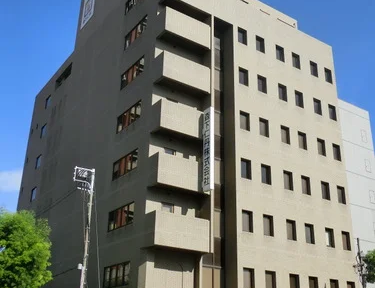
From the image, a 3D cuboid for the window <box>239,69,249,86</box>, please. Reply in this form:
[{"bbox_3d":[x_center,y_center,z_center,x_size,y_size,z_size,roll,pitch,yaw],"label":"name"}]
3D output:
[{"bbox_3d":[4.481,-5.380,39.770,0.904,1.482,0.200,16,-27,-30],"label":"window"}]

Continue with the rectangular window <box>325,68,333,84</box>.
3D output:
[{"bbox_3d":[12.486,-6.052,43.622,0.891,1.382,0.150,16,-27,-31],"label":"rectangular window"}]

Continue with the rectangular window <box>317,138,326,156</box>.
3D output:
[{"bbox_3d":[11.537,0.288,42.584,0.904,1.482,0.200,16,-27,-30],"label":"rectangular window"}]

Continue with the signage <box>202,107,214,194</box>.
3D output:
[{"bbox_3d":[1.395,0.332,31.760,0.292,5.658,0.730,16,-27,-31],"label":"signage"}]

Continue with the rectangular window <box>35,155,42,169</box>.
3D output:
[{"bbox_3d":[-14.958,1.819,49.629,0.200,1.210,1.365,16,-27,-31],"label":"rectangular window"}]

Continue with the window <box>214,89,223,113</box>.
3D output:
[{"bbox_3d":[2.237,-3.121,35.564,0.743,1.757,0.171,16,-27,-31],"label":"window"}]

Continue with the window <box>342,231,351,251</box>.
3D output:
[{"bbox_3d":[12.186,7.509,37.874,0.891,1.382,0.150,16,-27,-31],"label":"window"}]

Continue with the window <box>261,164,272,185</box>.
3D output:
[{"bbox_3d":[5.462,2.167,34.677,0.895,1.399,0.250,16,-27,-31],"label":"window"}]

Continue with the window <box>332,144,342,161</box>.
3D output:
[{"bbox_3d":[12.084,0.702,40.024,0.875,1.358,0.214,16,-27,-31],"label":"window"}]

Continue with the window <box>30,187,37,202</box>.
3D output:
[{"bbox_3d":[-15.802,5.239,50.738,0.200,1.065,1.768,16,-27,-31],"label":"window"}]

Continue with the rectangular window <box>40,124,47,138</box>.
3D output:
[{"bbox_3d":[-17.040,-1.510,58.400,0.200,1.173,1.738,16,-27,-30],"label":"rectangular window"}]

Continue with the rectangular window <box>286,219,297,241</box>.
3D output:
[{"bbox_3d":[7.154,6.007,34.212,0.875,1.358,0.214,16,-27,-31],"label":"rectangular window"}]

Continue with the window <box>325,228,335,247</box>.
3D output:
[{"bbox_3d":[9.910,6.604,34.430,0.828,1.295,0.200,16,-27,-31],"label":"window"}]

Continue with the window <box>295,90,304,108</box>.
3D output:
[{"bbox_3d":[9.077,-3.641,40.114,0.891,1.382,0.150,16,-27,-31],"label":"window"}]

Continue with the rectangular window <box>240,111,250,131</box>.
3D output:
[{"bbox_3d":[4.394,-1.749,38.217,0.904,1.482,0.200,16,-27,-30],"label":"rectangular window"}]

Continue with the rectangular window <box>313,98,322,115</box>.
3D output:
[{"bbox_3d":[10.132,-2.901,38.520,0.828,1.295,0.200,16,-27,-31],"label":"rectangular window"}]

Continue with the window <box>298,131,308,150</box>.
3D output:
[{"bbox_3d":[9.002,-0.241,38.673,0.891,1.382,0.150,16,-27,-31],"label":"window"}]

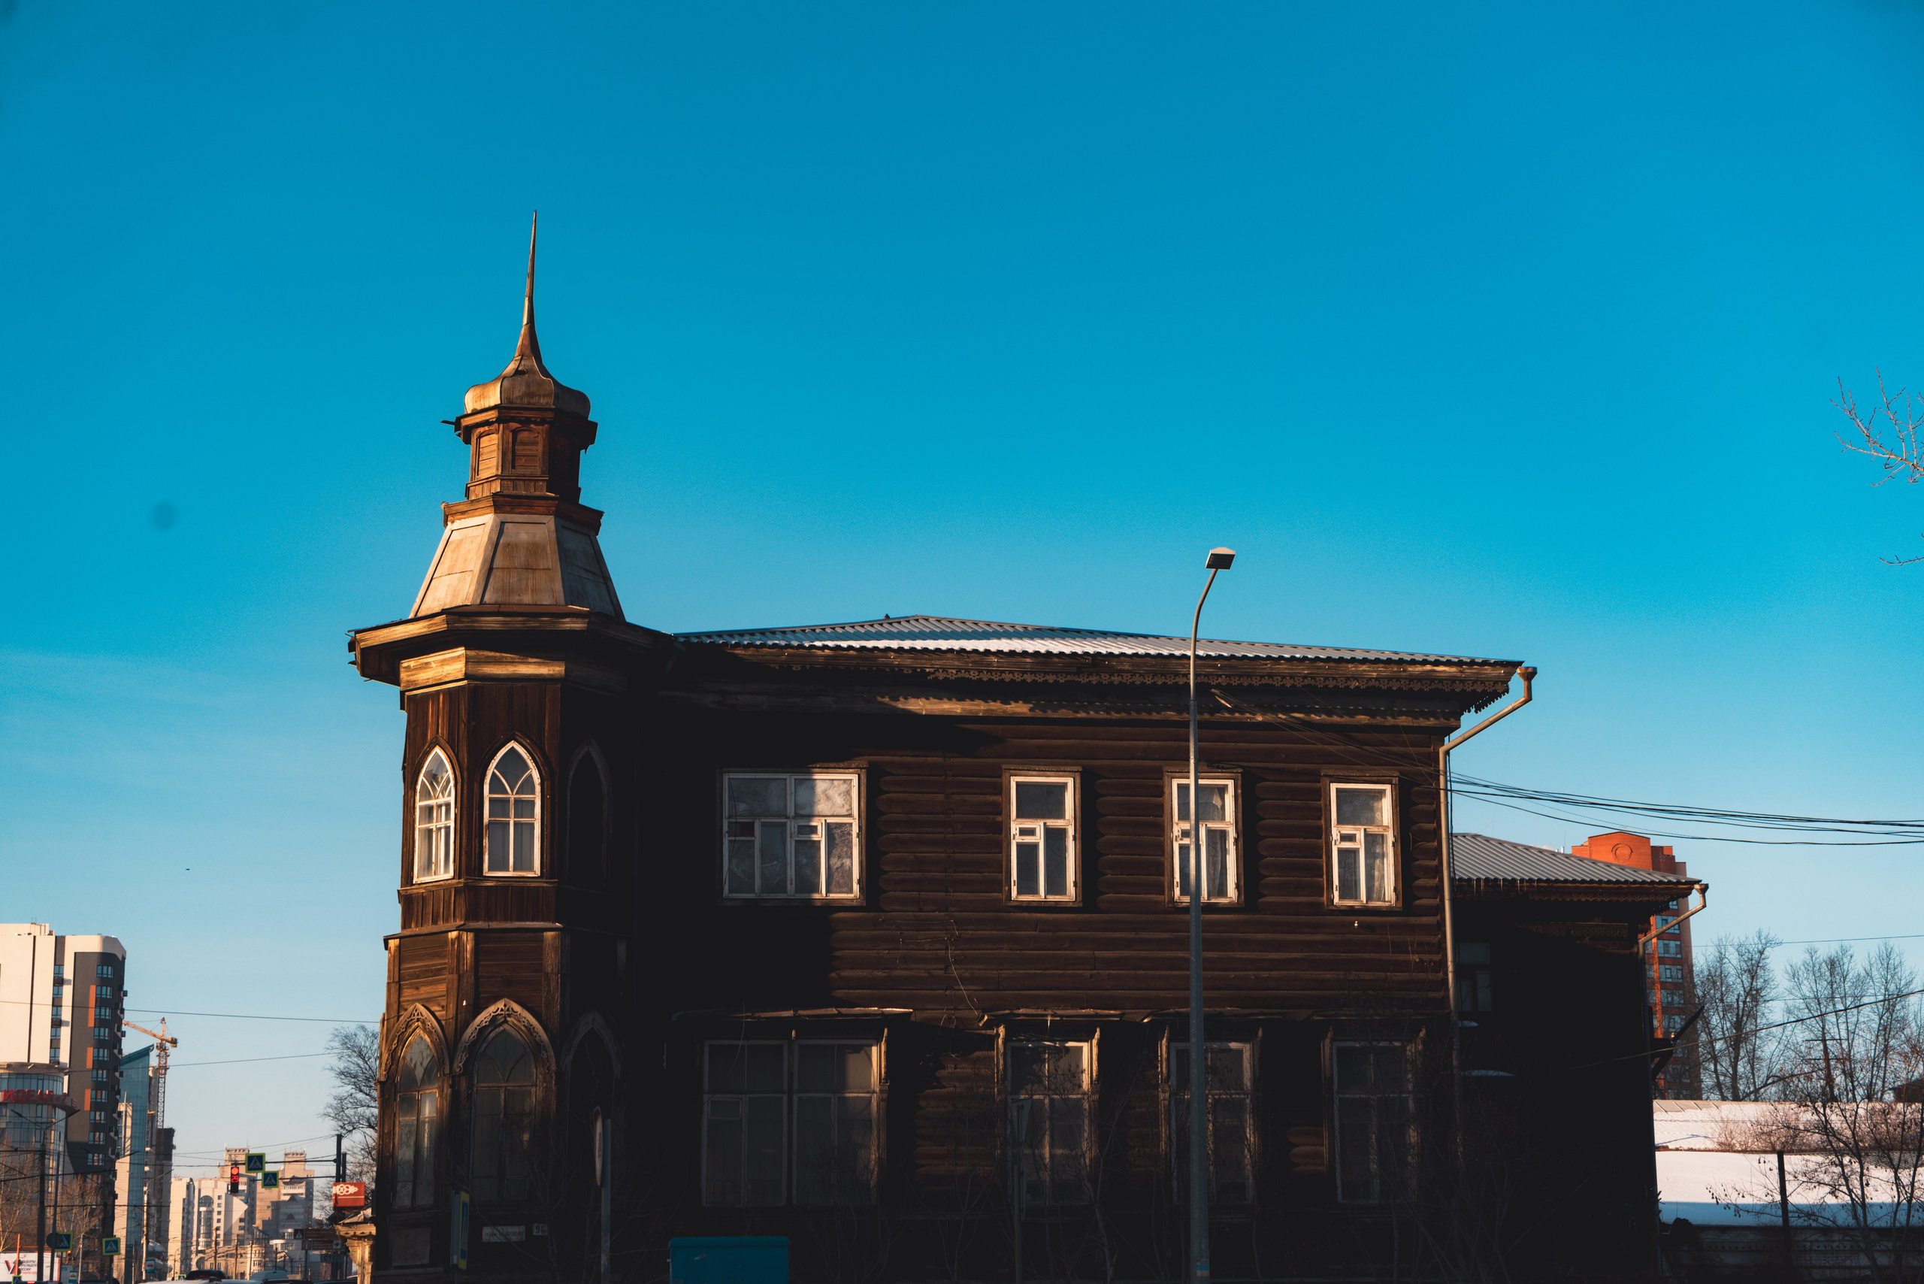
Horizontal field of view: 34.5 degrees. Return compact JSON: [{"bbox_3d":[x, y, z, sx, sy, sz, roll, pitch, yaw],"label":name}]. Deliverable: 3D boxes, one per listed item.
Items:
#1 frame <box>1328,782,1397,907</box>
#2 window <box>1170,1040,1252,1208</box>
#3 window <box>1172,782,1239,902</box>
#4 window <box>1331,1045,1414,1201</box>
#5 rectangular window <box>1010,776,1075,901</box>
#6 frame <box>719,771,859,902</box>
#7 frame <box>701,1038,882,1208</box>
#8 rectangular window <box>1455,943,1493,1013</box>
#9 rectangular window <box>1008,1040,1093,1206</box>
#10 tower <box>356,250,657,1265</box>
[{"bbox_3d":[4.949,2.490,38.226,0.846,1.530,0.150,1,-11,-10],"label":"frame"},{"bbox_3d":[3.016,5.768,37.238,1.002,1.938,0.150,1,-11,-10],"label":"window"},{"bbox_3d":[2.977,2.432,37.898,0.831,1.554,0.150,1,-11,-10],"label":"window"},{"bbox_3d":[4.982,5.815,37.567,1.001,1.982,0.150,1,-11,-10],"label":"window"},{"bbox_3d":[0.984,2.379,37.565,0.779,1.513,0.150,1,-11,-10],"label":"rectangular window"},{"bbox_3d":[-2.036,2.324,37.055,1.643,1.520,0.150,1,-11,-10],"label":"frame"},{"bbox_3d":[-1.998,5.647,36.397,2.110,1.964,0.150,1,-11,-10],"label":"frame"},{"bbox_3d":[8.475,5.554,51.261,0.648,1.141,0.150,1,-11,-10],"label":"rectangular window"},{"bbox_3d":[1.048,5.722,36.907,1.003,1.947,0.150,1,-11,-10],"label":"rectangular window"},{"bbox_3d":[-5.283,1.564,36.646,3.750,13.876,3.750,1,-11,-10],"label":"tower"}]

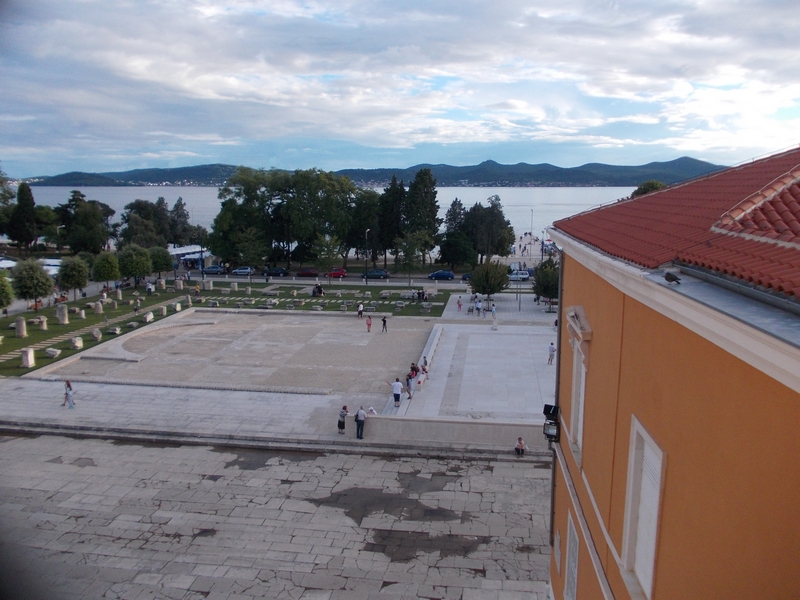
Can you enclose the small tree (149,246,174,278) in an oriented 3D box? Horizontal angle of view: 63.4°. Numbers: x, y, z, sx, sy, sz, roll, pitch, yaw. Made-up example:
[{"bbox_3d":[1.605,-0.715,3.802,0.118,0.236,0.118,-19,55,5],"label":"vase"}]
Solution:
[{"bbox_3d":[-35.583,-5.328,97.209,3.456,5.273,3.456,-4,11,-20],"label":"small tree"}]

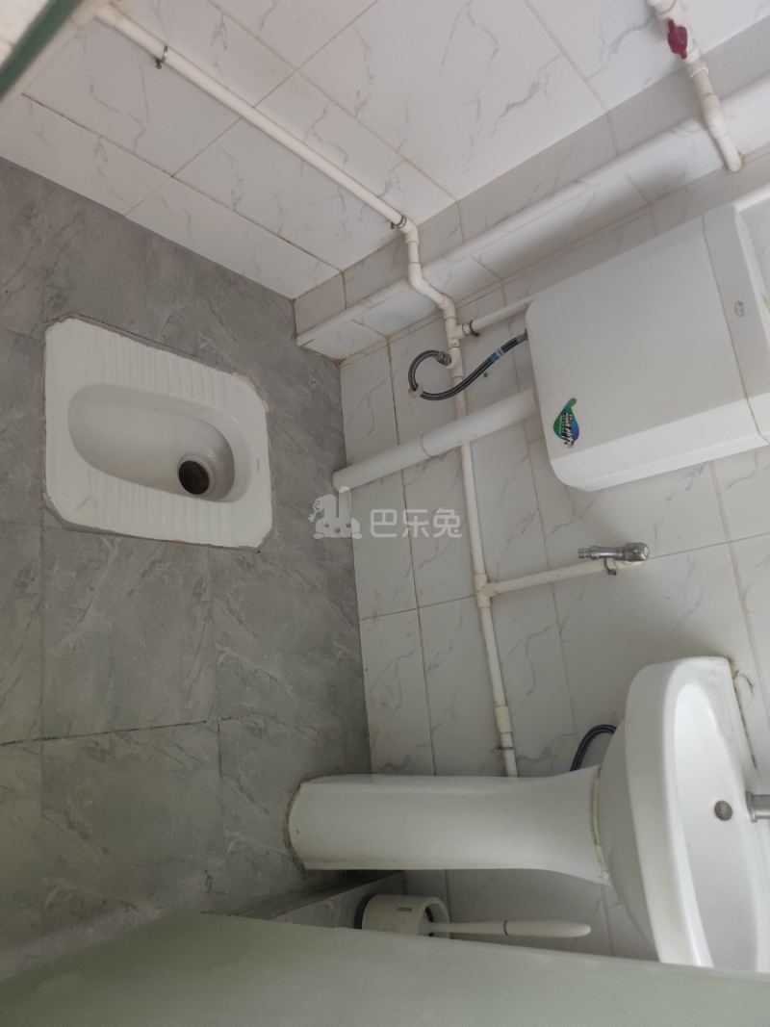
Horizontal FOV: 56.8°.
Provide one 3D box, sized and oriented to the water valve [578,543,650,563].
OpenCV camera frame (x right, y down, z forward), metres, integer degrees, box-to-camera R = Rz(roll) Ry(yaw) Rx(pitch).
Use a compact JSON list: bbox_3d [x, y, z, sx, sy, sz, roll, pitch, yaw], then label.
[{"bbox_3d":[0.366,0.061,1.104,0.112,0.074,0.029,11,68,-50],"label":"water valve"}]

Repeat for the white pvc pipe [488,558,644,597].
[{"bbox_3d":[0.298,0.109,1.244,0.023,0.309,0.023,11,68,-50],"label":"white pvc pipe"}]

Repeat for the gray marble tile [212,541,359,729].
[{"bbox_3d":[-0.177,0.226,1.389,0.388,0.012,0.302,11,68,-50],"label":"gray marble tile"}]

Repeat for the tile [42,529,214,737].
[{"bbox_3d":[-0.396,0.185,1.127,0.301,0.012,0.302,11,68,-50],"label":"tile"}]

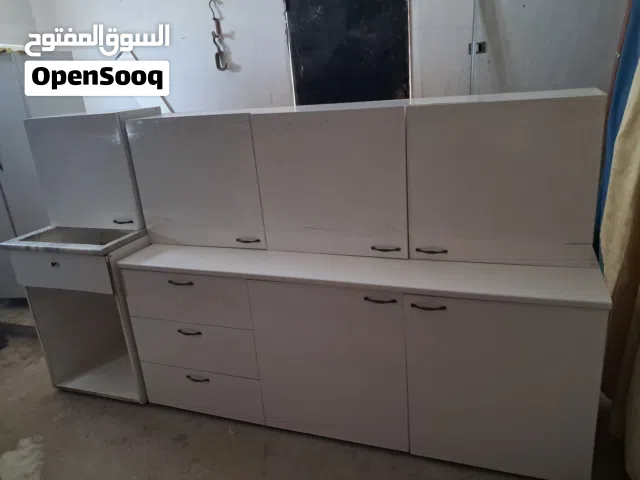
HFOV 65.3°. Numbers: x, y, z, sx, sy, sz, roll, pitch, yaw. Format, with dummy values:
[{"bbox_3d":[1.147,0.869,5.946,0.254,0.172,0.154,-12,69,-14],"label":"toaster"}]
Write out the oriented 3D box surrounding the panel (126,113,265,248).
[{"bbox_3d":[-0.547,-0.247,2.232,0.631,0.584,0.024,3,20,21],"label":"panel"}]

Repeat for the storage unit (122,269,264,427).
[{"bbox_3d":[-0.477,0.404,2.512,0.653,0.722,0.557,3,20,21],"label":"storage unit"}]

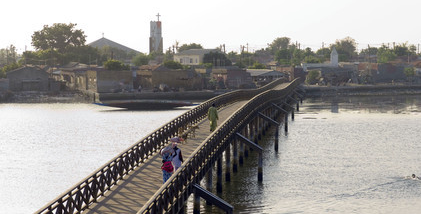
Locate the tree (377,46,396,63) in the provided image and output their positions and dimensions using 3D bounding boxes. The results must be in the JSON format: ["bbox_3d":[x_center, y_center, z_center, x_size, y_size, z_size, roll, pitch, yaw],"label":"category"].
[{"bbox_3d":[45.160,-11.006,314.809,5.600,9.550,5.600,0,2,0],"label":"tree"}]

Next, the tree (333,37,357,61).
[{"bbox_3d":[37.106,-13.214,339.743,7.400,12.070,7.400,0,2,0],"label":"tree"}]

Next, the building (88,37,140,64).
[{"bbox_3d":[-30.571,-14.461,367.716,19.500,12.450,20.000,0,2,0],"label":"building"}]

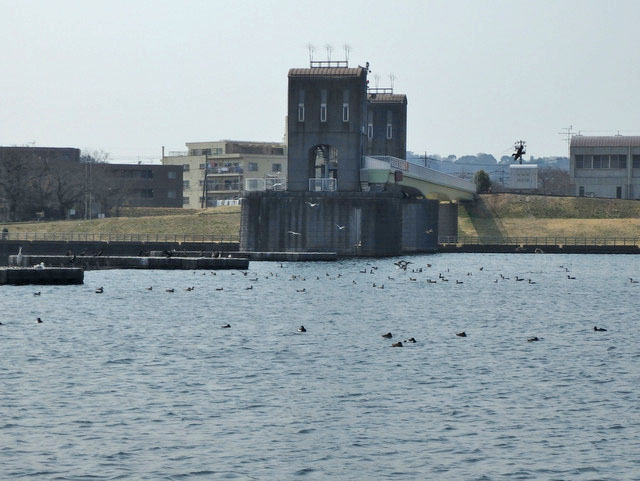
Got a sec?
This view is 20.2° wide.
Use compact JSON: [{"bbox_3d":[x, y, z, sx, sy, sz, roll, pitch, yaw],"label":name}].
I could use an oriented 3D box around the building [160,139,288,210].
[{"bbox_3d":[-15.601,-10.912,306.000,11.500,12.000,20.000,0,0,-44],"label":"building"}]

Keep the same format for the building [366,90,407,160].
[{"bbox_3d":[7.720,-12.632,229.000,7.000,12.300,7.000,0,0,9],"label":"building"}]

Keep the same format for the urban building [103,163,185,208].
[{"bbox_3d":[-27.351,-8.121,275.000,12.800,6.600,7.500,0,0,-25],"label":"urban building"}]

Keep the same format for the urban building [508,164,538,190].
[{"bbox_3d":[29.298,-9.057,258.000,3.900,3.700,2.600,0,0,0],"label":"urban building"}]

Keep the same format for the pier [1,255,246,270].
[{"bbox_3d":[-12.120,1.467,113.000,15.300,0.850,2.000,0,0,-21],"label":"pier"}]

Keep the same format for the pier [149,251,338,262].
[{"bbox_3d":[-6.521,1.397,151.000,16.200,0.750,2.000,0,0,-21],"label":"pier"}]

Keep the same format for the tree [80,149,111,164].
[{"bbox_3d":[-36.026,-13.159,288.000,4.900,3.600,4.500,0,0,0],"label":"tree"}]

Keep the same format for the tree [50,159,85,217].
[{"bbox_3d":[-36.725,-7.533,260.000,5.300,8.700,5.000,0,0,0],"label":"tree"}]

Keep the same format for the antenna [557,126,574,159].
[{"bbox_3d":[37.283,-14.853,272.000,2.600,5.000,1.300,0,0,0],"label":"antenna"}]

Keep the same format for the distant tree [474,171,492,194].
[{"bbox_3d":[22.958,-8.144,252.000,2.500,3.400,2.500,0,0,0],"label":"distant tree"}]

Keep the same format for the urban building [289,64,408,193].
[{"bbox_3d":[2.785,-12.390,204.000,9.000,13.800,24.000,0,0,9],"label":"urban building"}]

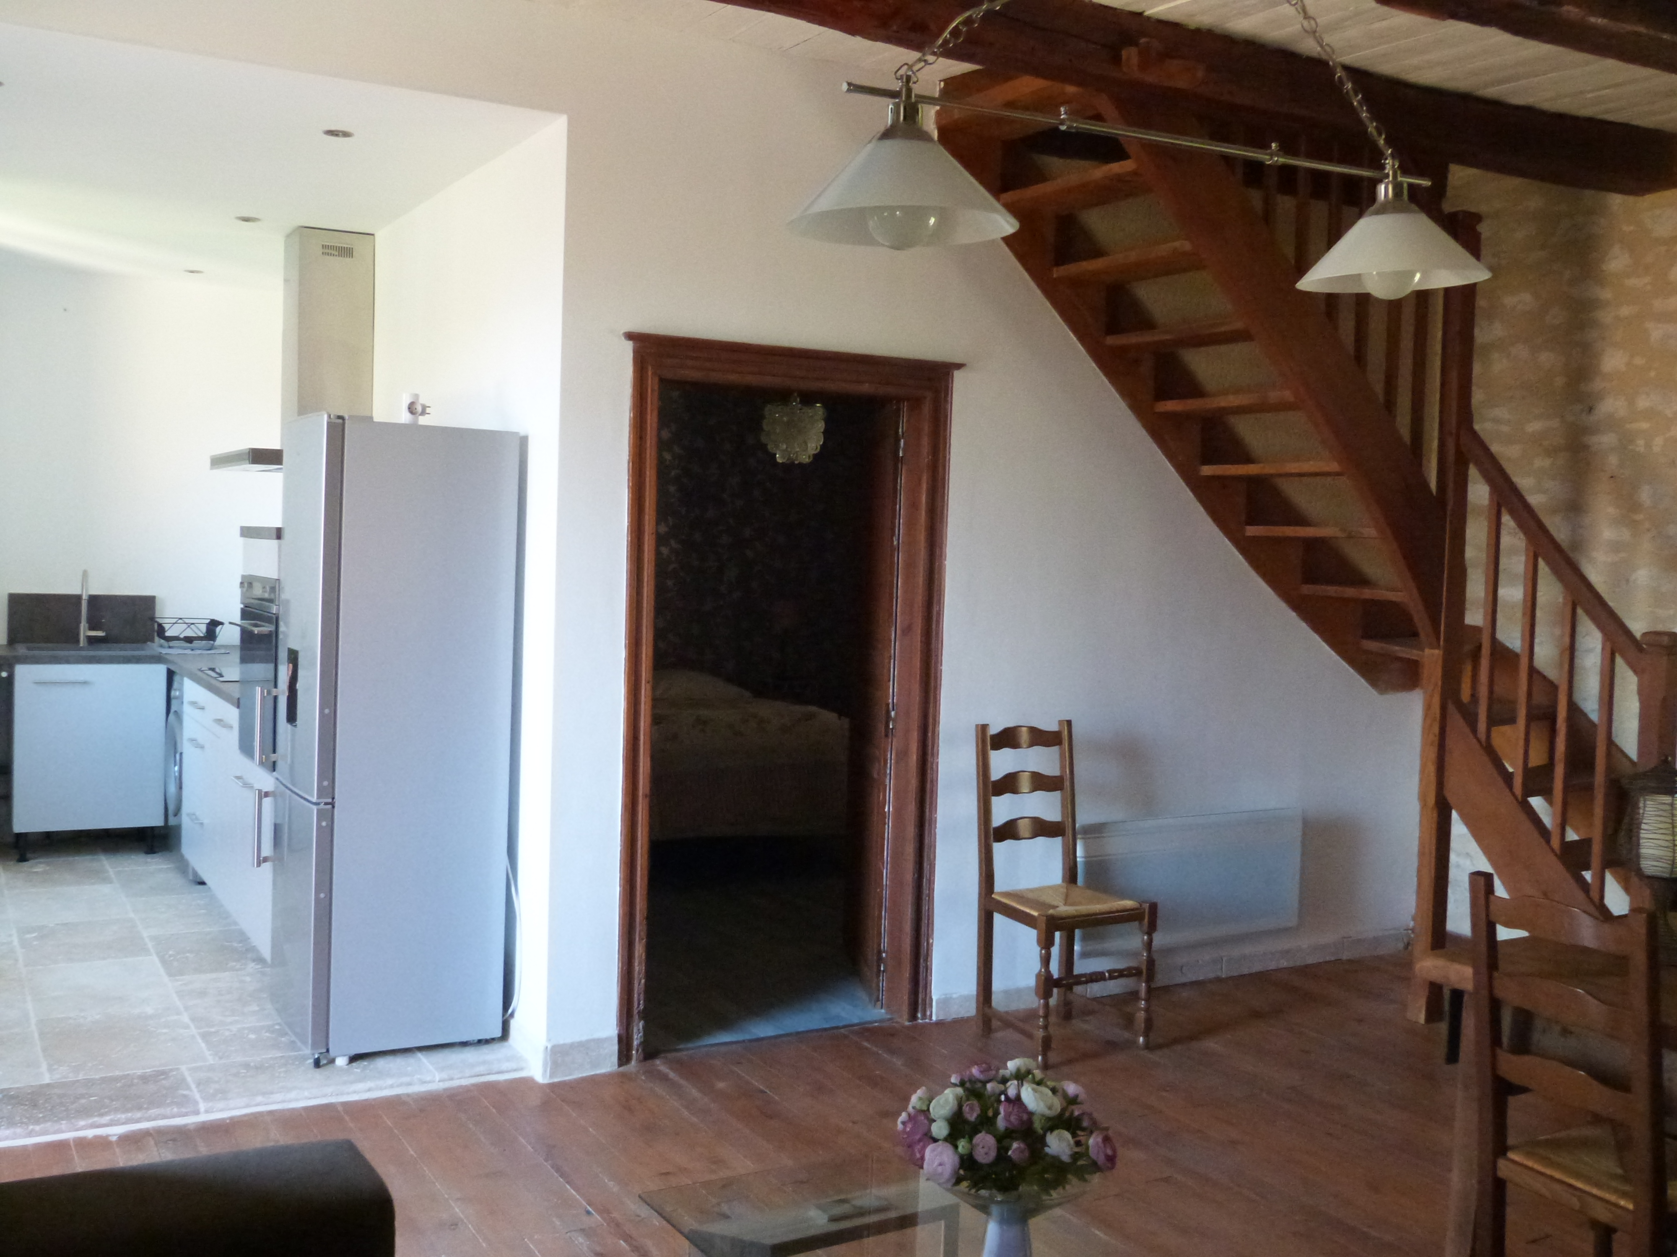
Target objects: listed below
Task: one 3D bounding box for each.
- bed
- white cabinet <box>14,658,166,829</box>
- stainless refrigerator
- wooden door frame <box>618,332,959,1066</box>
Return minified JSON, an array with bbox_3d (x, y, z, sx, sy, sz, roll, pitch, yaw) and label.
[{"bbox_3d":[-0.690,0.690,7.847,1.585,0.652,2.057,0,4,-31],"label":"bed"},{"bbox_3d":[-3.417,0.502,7.037,0.599,0.727,0.582,0,4,-31],"label":"white cabinet"},{"bbox_3d":[-1.335,0.301,4.618,0.594,1.781,0.602,0,4,-31],"label":"stainless refrigerator"},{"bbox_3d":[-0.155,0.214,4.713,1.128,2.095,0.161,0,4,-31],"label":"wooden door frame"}]

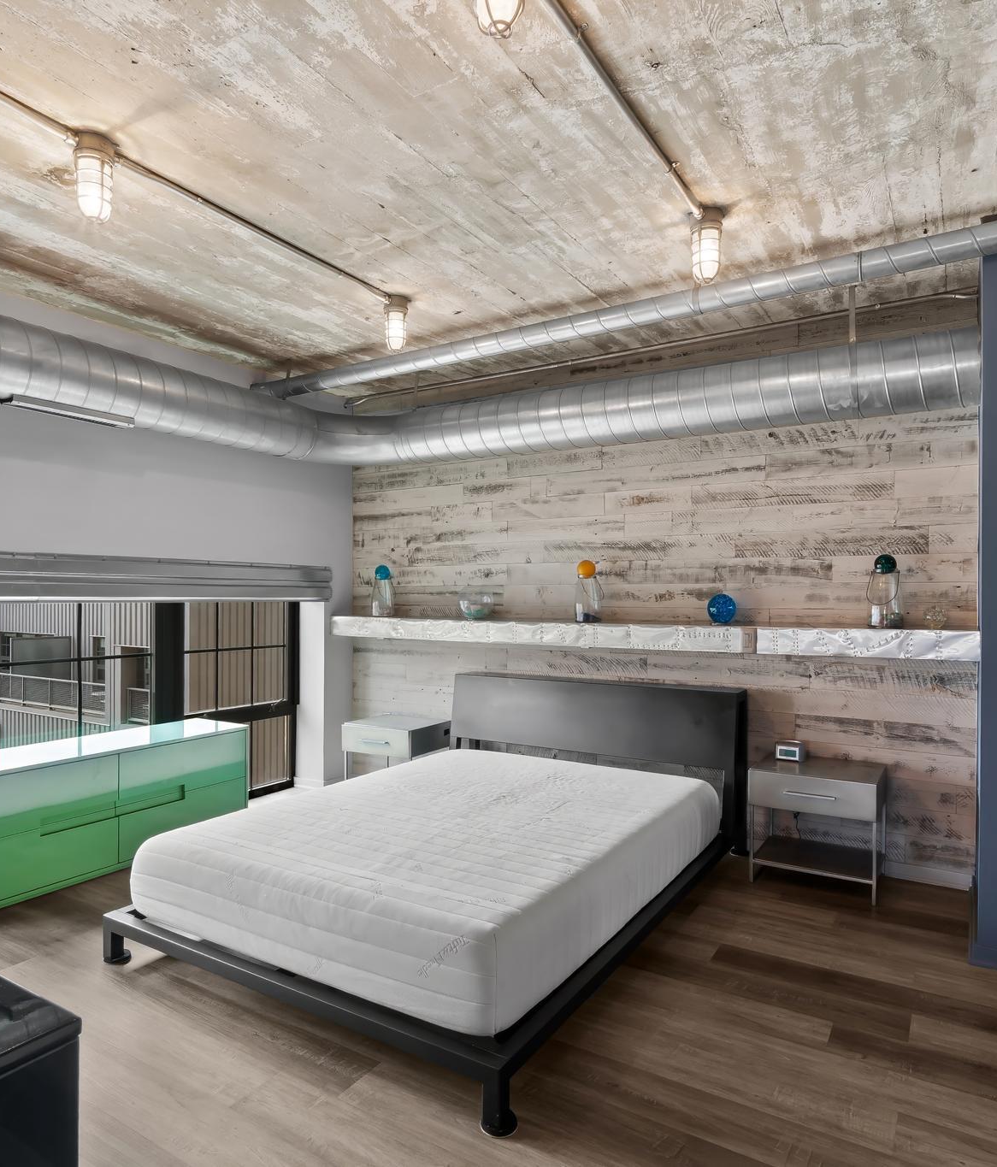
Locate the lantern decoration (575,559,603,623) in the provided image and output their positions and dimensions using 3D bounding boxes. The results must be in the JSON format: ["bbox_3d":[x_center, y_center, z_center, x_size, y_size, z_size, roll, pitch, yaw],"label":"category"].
[{"bbox_3d":[0.532,0.046,4.285,0.155,0.366,0.155,0,-1,0],"label":"lantern decoration"}]

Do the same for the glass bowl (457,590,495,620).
[{"bbox_3d":[-0.141,0.130,4.696,0.229,0.207,0.229,0,-1,0],"label":"glass bowl"}]

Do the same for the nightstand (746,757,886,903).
[{"bbox_3d":[1.542,1.160,3.521,0.538,0.533,0.420,0,-1,32],"label":"nightstand"}]

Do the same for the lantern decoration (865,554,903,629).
[{"bbox_3d":[1.844,0.037,3.481,0.156,0.356,0.156,0,-1,32],"label":"lantern decoration"}]

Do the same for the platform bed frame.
[{"bbox_3d":[-0.063,0.986,3.308,1.729,0.856,2.466,0,-1,32],"label":"platform bed frame"}]

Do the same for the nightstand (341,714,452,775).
[{"bbox_3d":[-0.650,1.161,4.692,0.545,0.535,0.424,0,-1,31],"label":"nightstand"}]

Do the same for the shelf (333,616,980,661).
[{"bbox_3d":[0.514,0.290,4.300,3.861,0.136,0.219,0,-1,32],"label":"shelf"}]

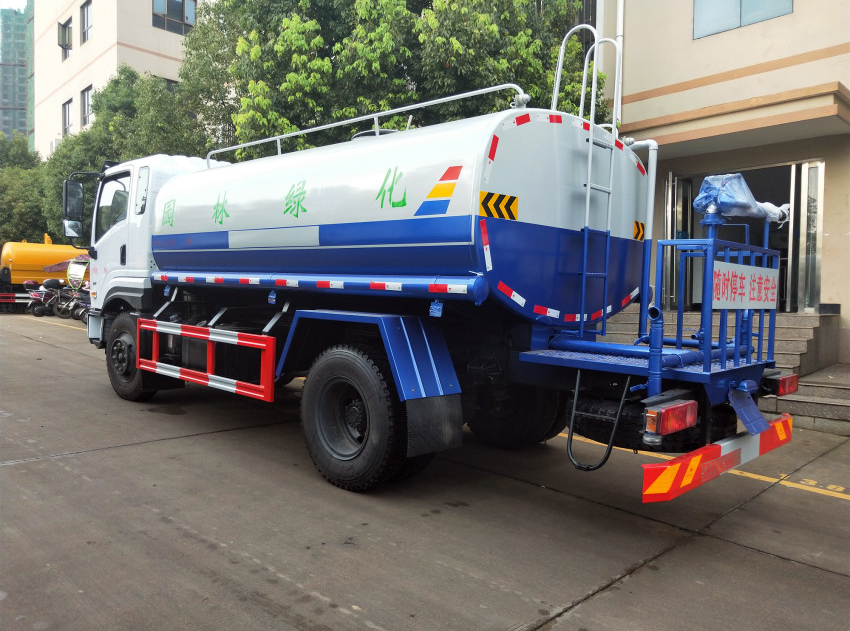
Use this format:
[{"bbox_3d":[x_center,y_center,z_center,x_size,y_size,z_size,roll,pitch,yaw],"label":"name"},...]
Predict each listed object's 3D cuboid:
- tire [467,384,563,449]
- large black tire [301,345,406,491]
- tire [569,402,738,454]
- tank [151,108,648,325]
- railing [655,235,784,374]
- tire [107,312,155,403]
[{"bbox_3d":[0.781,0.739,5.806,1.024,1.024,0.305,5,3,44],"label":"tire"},{"bbox_3d":[-0.503,0.735,4.466,1.024,1.024,0.286,5,3,44],"label":"large black tire"},{"bbox_3d":[1.470,0.633,4.009,1.024,0.276,1.024,5,3,44],"label":"tire"},{"bbox_3d":[-0.519,-0.802,5.984,4.706,1.452,2.368,5,3,44],"label":"tank"},{"bbox_3d":[1.699,-0.071,3.856,0.660,0.749,1.241,5,3,44],"label":"railing"},{"bbox_3d":[-3.443,0.474,7.228,1.024,1.024,0.286,5,3,44],"label":"tire"}]

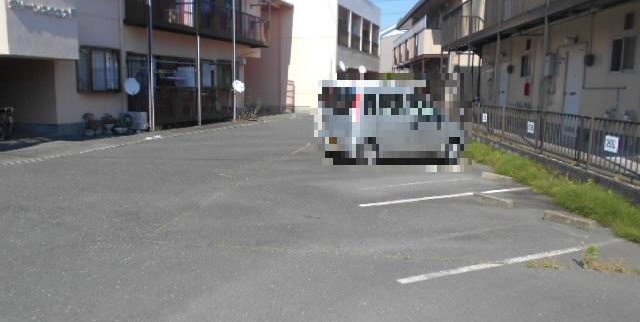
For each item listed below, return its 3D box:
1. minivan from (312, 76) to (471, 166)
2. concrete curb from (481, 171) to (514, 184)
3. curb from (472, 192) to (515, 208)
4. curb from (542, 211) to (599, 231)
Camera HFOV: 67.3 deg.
[{"bbox_3d":[1.723,-0.863,10.787,3.420,1.750,1.490,-5,10,-33],"label":"minivan"},{"bbox_3d":[3.196,0.306,8.704,0.120,0.110,0.600,-4,10,-31],"label":"concrete curb"},{"bbox_3d":[2.482,0.568,6.885,0.120,0.110,0.600,-4,10,-31],"label":"curb"},{"bbox_3d":[3.049,0.733,5.856,0.125,0.105,0.600,-4,10,-31],"label":"curb"}]

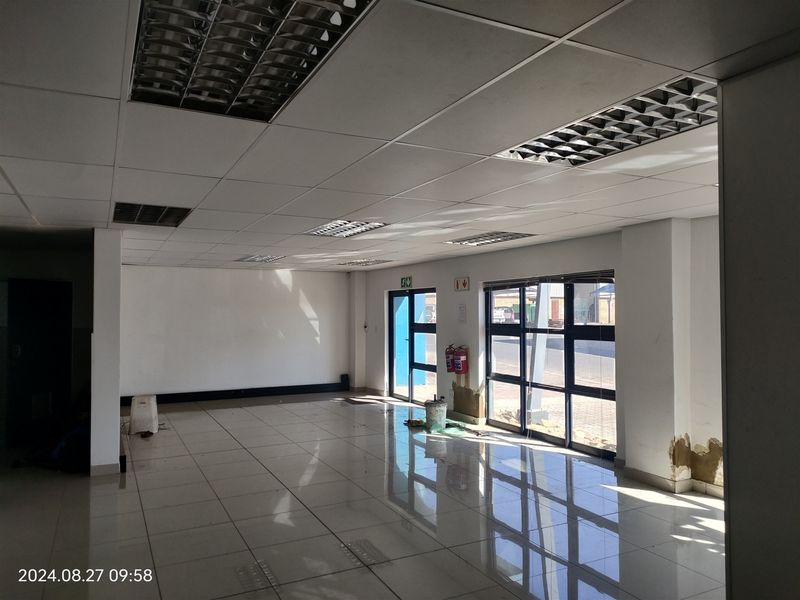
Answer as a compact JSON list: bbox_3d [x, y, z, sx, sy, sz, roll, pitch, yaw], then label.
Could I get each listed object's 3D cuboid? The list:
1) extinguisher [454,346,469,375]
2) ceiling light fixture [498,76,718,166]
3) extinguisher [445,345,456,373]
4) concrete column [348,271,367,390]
[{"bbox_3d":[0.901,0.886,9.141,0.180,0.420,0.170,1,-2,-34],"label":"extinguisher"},{"bbox_3d":[1.021,-0.816,2.942,0.600,0.080,1.250,1,-1,-26],"label":"ceiling light fixture"},{"bbox_3d":[0.767,0.883,9.419,0.180,0.420,0.170,0,-1,0],"label":"extinguisher"},{"bbox_3d":[-0.858,0.649,12.967,0.250,2.450,0.300,1,-1,-26],"label":"concrete column"}]

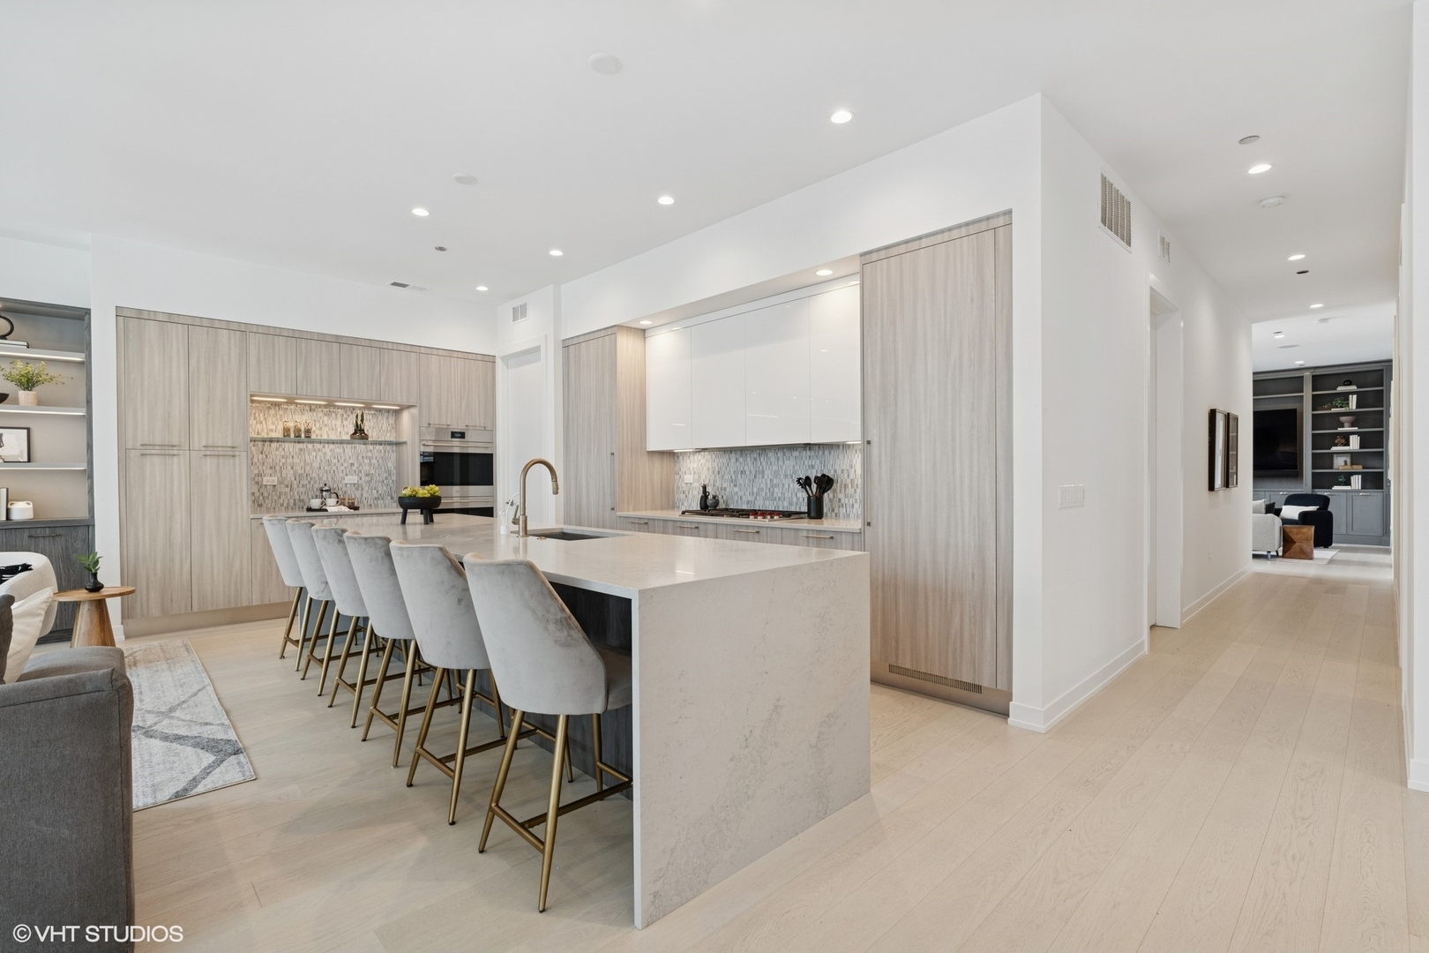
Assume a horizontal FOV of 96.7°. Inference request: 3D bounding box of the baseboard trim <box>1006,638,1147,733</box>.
[{"bbox_3d":[2.151,1.133,3.654,1.880,0.115,0.165,-1,1,-44],"label":"baseboard trim"}]

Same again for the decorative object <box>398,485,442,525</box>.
[{"bbox_3d":[-1.936,0.178,4.180,0.260,0.255,0.260,-1,1,-44],"label":"decorative object"}]

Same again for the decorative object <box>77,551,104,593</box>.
[{"bbox_3d":[-4.092,0.624,4.164,0.130,0.258,0.130,-1,0,-44],"label":"decorative object"}]

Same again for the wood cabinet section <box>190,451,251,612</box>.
[{"bbox_3d":[-4.269,0.441,5.445,0.381,1.308,0.600,-1,1,-43],"label":"wood cabinet section"}]

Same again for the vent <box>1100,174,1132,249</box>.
[{"bbox_3d":[2.494,-1.637,3.923,0.700,0.340,0.030,-1,0,-44],"label":"vent"}]

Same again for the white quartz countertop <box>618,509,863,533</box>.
[{"bbox_3d":[0.253,0.314,4.833,0.660,0.030,2.445,-1,1,-44],"label":"white quartz countertop"}]

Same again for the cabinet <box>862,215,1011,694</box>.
[{"bbox_3d":[1.388,-0.075,3.619,0.640,2.425,0.860,-1,1,-44],"label":"cabinet"}]

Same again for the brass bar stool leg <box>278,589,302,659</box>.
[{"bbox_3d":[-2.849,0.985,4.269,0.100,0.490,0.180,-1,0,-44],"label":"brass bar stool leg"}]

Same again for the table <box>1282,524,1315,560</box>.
[{"bbox_3d":[8.196,0.913,8.905,0.320,0.470,0.315,-1,0,-44],"label":"table"}]

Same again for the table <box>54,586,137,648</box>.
[{"bbox_3d":[-4.003,0.992,4.115,0.380,0.490,0.380,-1,0,-44],"label":"table"}]

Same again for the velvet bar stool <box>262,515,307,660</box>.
[{"bbox_3d":[-2.658,0.744,4.310,0.550,0.970,0.490,-1,1,-44],"label":"velvet bar stool"}]

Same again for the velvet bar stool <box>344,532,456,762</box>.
[{"bbox_3d":[-1.345,0.741,2.960,0.550,0.970,0.490,-1,1,-44],"label":"velvet bar stool"}]

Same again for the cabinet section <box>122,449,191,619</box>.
[{"bbox_3d":[-4.543,0.442,5.187,0.374,1.303,0.600,-1,1,-43],"label":"cabinet section"}]

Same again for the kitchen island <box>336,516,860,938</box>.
[{"bbox_3d":[-1.206,0.763,3.551,1.090,0.926,4.050,-1,0,-44],"label":"kitchen island"}]

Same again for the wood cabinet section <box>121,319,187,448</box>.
[{"bbox_3d":[-4.549,-0.710,5.178,0.374,0.997,0.600,-1,1,-43],"label":"wood cabinet section"}]

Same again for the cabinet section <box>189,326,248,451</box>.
[{"bbox_3d":[-4.275,-0.713,5.435,0.377,0.997,0.600,-1,1,-43],"label":"cabinet section"}]

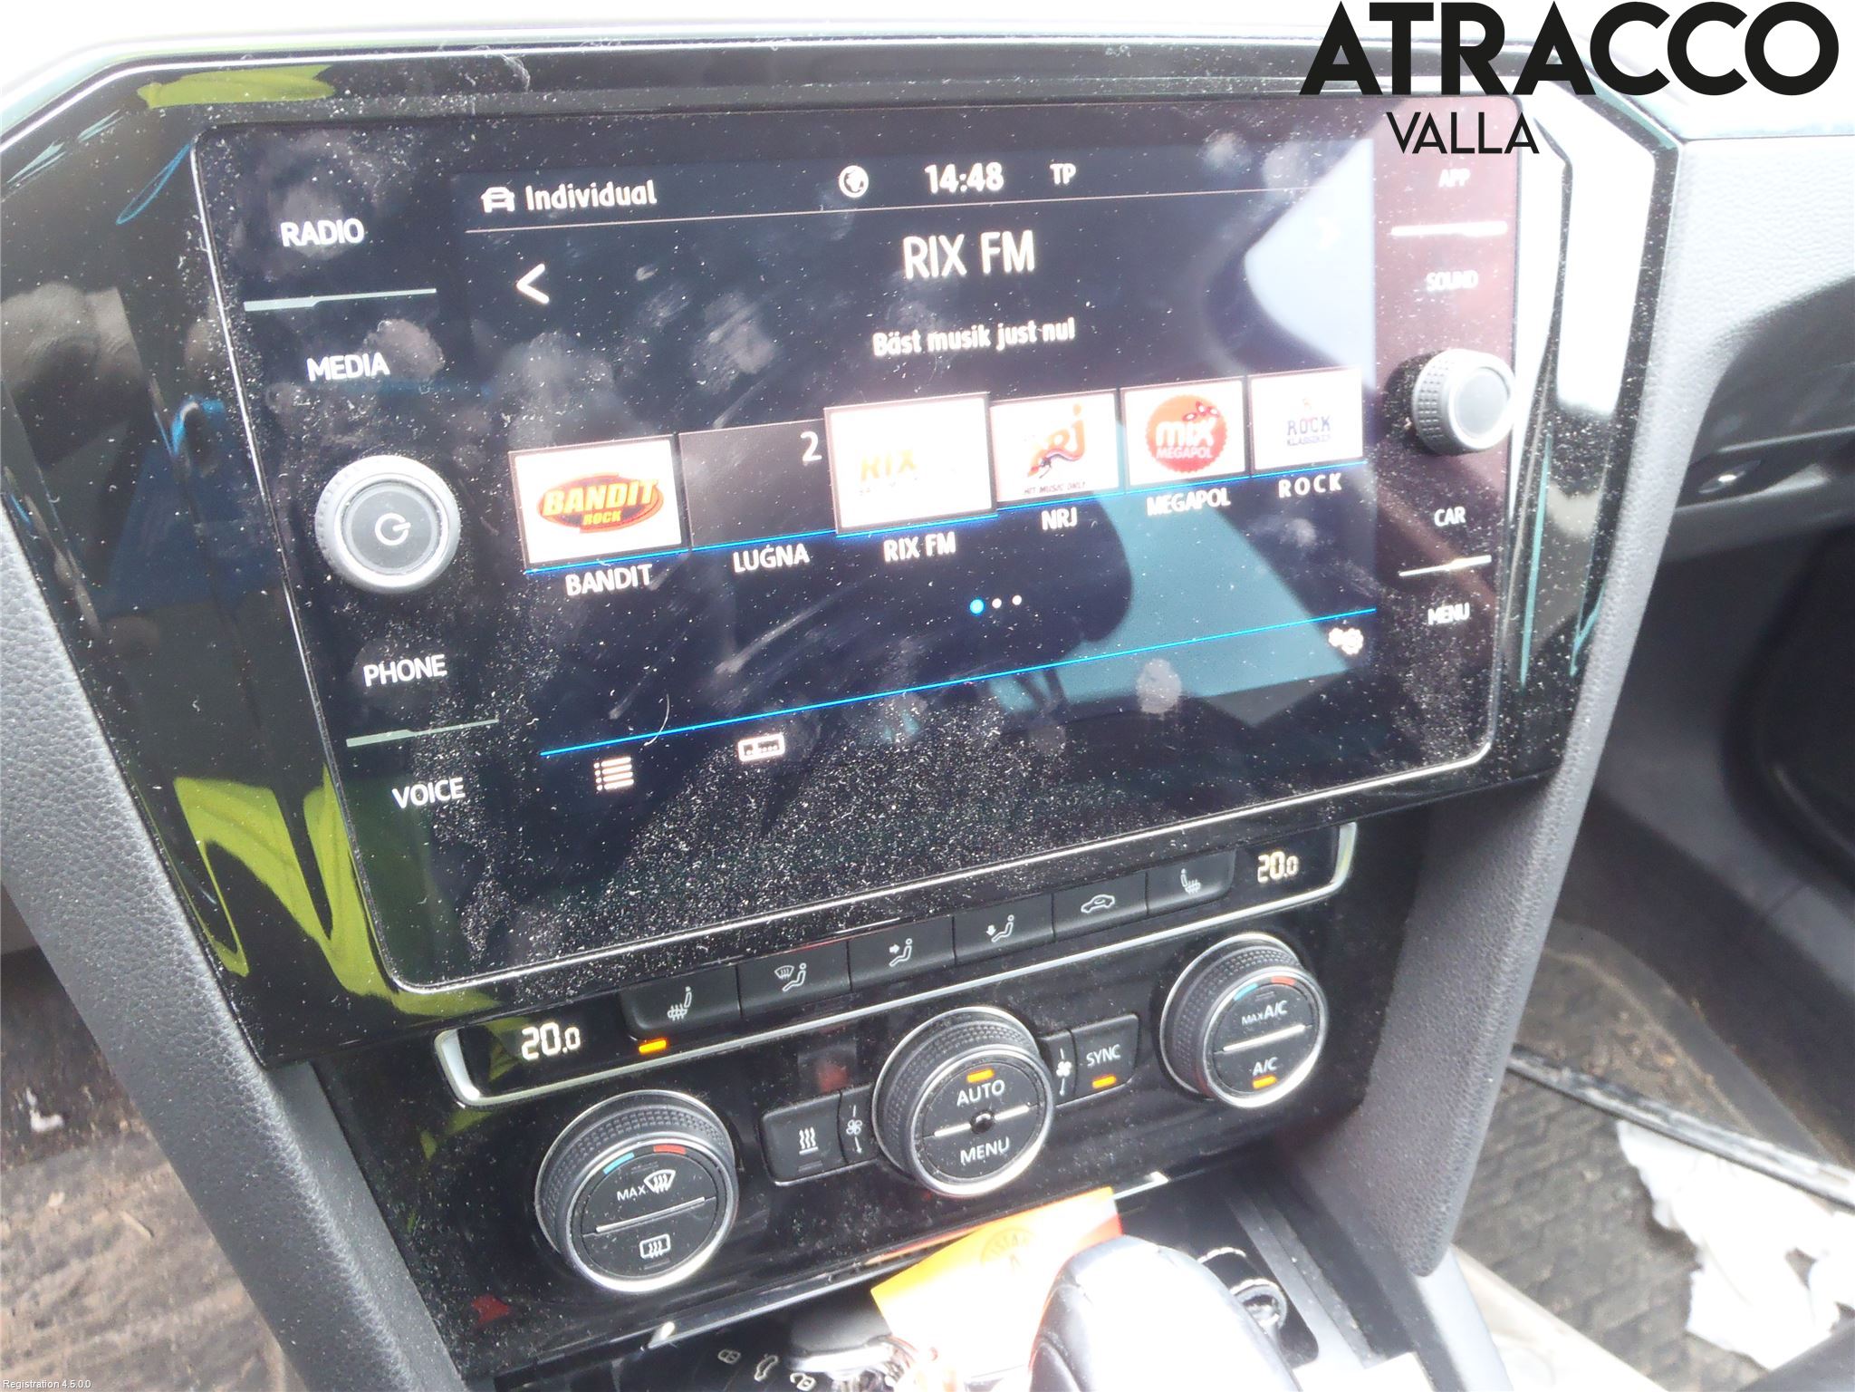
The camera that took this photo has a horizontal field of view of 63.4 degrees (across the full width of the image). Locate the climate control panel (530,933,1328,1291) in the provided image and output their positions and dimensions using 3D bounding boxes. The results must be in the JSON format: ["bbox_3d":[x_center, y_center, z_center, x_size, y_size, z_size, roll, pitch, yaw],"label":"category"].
[{"bbox_3d":[0.010,0.093,0.339,0.192,0.044,0.018,-10,11,-21],"label":"climate control panel"}]

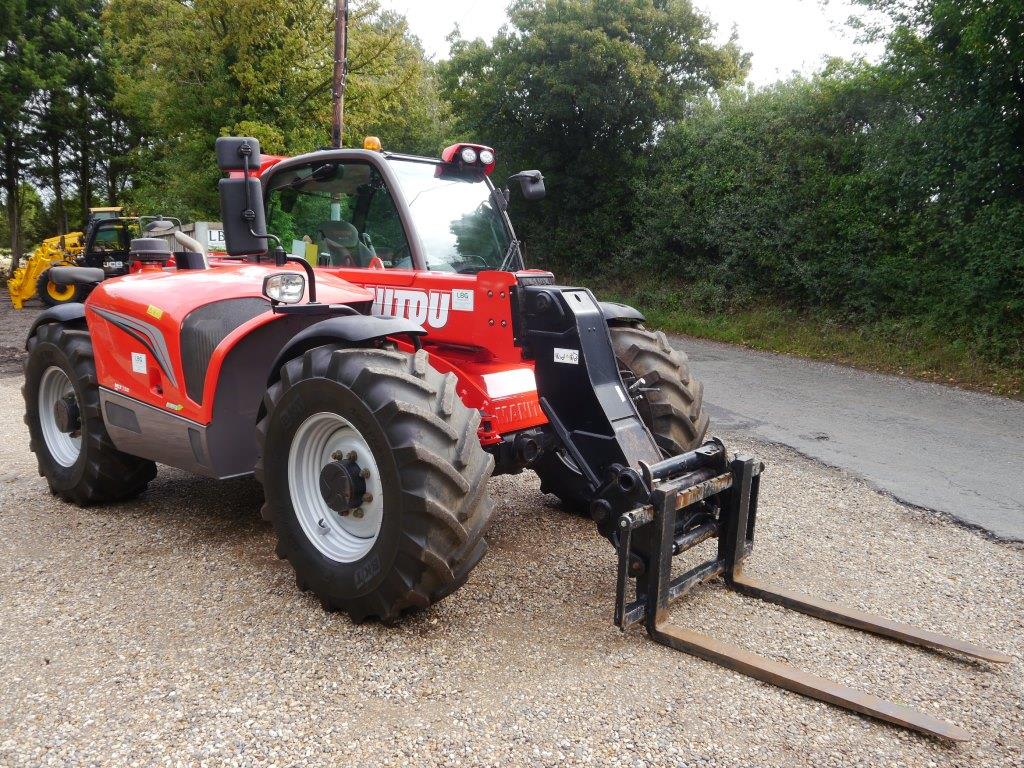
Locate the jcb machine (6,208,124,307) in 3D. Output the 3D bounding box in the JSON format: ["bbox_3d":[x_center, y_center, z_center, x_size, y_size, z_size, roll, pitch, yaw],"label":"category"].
[{"bbox_3d":[-10.950,-3.270,22.400,4.700,2.550,2.300,-6,10,-33],"label":"jcb machine"}]

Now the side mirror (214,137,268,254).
[{"bbox_3d":[-1.235,-0.856,3.783,0.215,0.540,0.100,-4,9,-22],"label":"side mirror"}]

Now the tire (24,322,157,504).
[{"bbox_3d":[-2.807,0.168,5.530,1.220,1.210,0.460,6,11,39],"label":"tire"}]

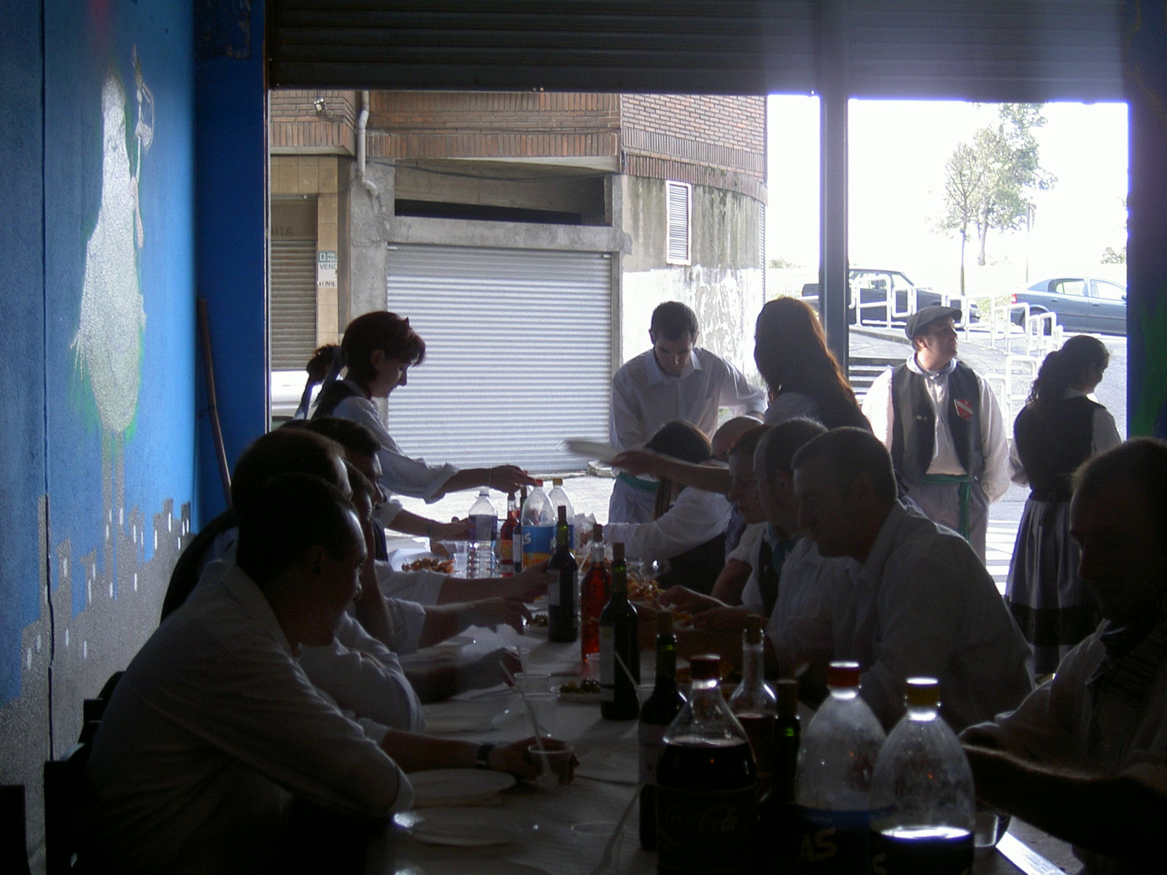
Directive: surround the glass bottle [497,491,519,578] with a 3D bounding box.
[{"bbox_3d":[-0.230,0.319,5.963,0.074,0.305,0.074,0,2,0],"label":"glass bottle"}]

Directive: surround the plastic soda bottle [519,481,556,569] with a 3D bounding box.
[{"bbox_3d":[-0.141,0.301,5.885,0.107,0.330,0.107,0,2,0],"label":"plastic soda bottle"}]

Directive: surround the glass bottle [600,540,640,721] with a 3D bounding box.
[{"bbox_3d":[0.070,0.365,3.535,0.075,0.333,0.075,0,2,0],"label":"glass bottle"}]

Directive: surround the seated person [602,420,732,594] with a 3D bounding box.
[{"bbox_3d":[0.286,0.587,5.520,0.640,1.265,0.500,0,2,-6],"label":"seated person"}]

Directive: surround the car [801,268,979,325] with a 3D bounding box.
[{"bbox_3d":[7.363,-3.315,44.500,4.250,1.570,1.720,3,2,6],"label":"car"}]

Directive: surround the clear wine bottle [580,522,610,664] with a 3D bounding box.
[{"bbox_3d":[0.033,0.363,4.374,0.075,0.316,0.075,0,2,0],"label":"clear wine bottle"}]

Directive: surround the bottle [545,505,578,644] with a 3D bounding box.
[{"bbox_3d":[-0.053,0.343,4.713,0.075,0.336,0.075,0,2,0],"label":"bottle"}]

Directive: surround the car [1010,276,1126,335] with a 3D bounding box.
[{"bbox_3d":[12.025,-2.977,43.400,4.280,1.420,1.710,5,3,14],"label":"car"}]

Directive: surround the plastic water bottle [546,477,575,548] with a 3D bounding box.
[{"bbox_3d":[-0.083,0.301,6.113,0.108,0.330,0.108,0,2,0],"label":"plastic water bottle"}]

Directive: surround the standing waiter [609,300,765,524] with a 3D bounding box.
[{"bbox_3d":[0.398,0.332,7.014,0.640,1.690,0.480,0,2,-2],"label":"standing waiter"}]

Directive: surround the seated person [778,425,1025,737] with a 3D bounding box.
[{"bbox_3d":[0.541,0.638,3.372,0.680,1.310,0.520,0,2,-5],"label":"seated person"}]

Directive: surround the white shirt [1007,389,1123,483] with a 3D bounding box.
[{"bbox_3d":[2.242,0.011,8.620,0.470,0.460,0.290,1,2,27],"label":"white shirt"}]

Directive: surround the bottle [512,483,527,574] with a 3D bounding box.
[{"bbox_3d":[-0.192,0.315,6.034,0.075,0.318,0.075,0,2,0],"label":"bottle"}]

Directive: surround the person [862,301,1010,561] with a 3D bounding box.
[{"bbox_3d":[1.562,0.283,8.200,0.630,1.722,0.360,0,2,7],"label":"person"}]

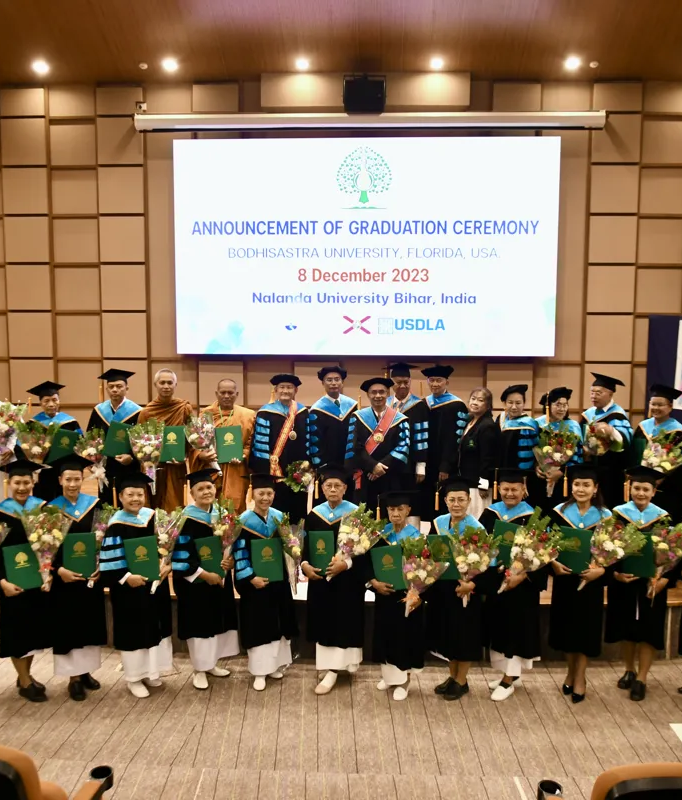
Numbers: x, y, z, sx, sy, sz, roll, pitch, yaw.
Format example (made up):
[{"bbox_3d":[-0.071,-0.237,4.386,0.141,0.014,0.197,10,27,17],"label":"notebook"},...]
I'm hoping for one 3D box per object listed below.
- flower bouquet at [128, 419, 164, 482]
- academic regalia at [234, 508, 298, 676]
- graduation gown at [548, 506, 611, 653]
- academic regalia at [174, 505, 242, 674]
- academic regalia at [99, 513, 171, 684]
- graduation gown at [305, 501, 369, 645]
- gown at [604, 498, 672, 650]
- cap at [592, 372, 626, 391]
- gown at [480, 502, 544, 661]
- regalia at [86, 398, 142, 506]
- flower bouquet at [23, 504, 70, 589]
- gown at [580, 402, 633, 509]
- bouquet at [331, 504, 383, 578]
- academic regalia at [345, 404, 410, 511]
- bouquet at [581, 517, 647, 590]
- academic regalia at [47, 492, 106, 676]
[{"bbox_3d":[-1.644,0.452,7.607,0.290,0.560,0.220,-5,10,-4],"label":"flower bouquet"},{"bbox_3d":[-0.551,1.390,6.610,0.501,1.171,0.380,-1,7,-11],"label":"academic regalia"},{"bbox_3d":[1.669,1.243,6.297,0.470,1.070,0.400,2,7,14],"label":"graduation gown"},{"bbox_3d":[-0.996,1.387,6.665,0.500,1.236,0.380,-3,8,-28],"label":"academic regalia"},{"bbox_3d":[-1.456,1.365,6.405,0.520,1.179,0.400,-3,7,-22],"label":"academic regalia"},{"bbox_3d":[-0.040,1.251,6.483,0.480,1.042,0.400,1,7,5],"label":"graduation gown"},{"bbox_3d":[2.168,1.267,6.600,0.500,1.065,0.400,2,7,15],"label":"gown"},{"bbox_3d":[2.285,-0.159,7.715,0.270,0.150,0.280,17,8,38],"label":"cap"},{"bbox_3d":[1.218,1.276,6.444,0.471,1.067,0.380,2,8,18],"label":"gown"},{"bbox_3d":[-1.976,0.558,7.919,0.540,1.150,0.400,-1,7,-9],"label":"regalia"},{"bbox_3d":[-2.070,1.033,6.326,0.330,0.584,0.220,0,0,-20],"label":"flower bouquet"},{"bbox_3d":[2.342,0.603,7.941,0.468,1.147,0.400,7,10,42],"label":"gown"},{"bbox_3d":[0.089,1.015,6.386,0.290,0.552,0.220,28,0,-3],"label":"bouquet"},{"bbox_3d":[0.311,0.538,7.879,0.569,0.994,0.360,1,7,5],"label":"academic regalia"},{"bbox_3d":[1.805,1.062,6.050,0.290,0.557,0.250,43,0,19],"label":"bouquet"},{"bbox_3d":[-1.901,1.322,6.517,0.470,1.271,0.380,-2,7,-19],"label":"academic regalia"}]

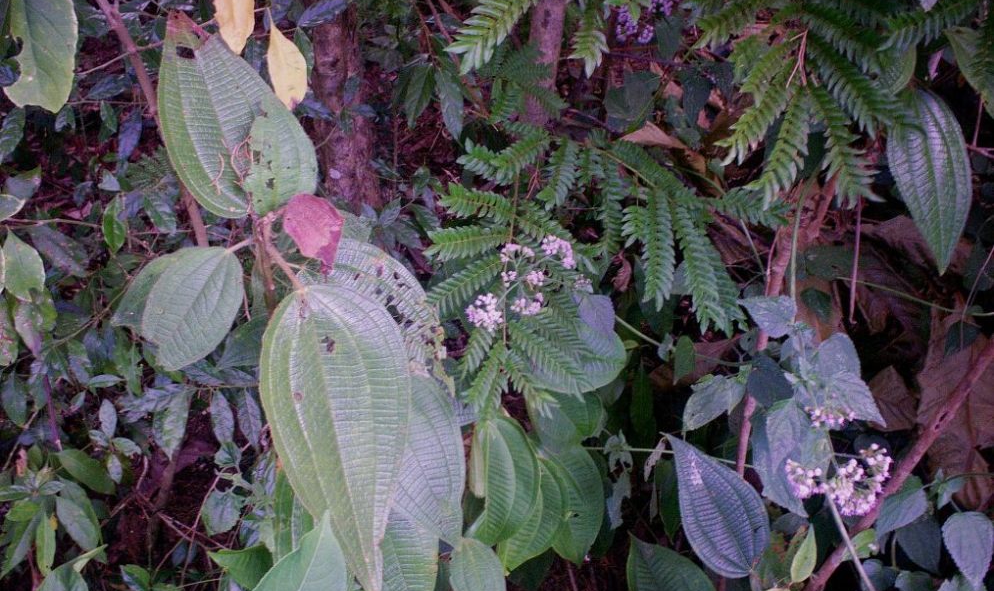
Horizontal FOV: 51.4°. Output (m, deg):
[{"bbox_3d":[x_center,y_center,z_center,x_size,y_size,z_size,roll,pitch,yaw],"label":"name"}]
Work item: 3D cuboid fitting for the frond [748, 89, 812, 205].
[{"bbox_3d":[0.276,-0.143,1.000,0.034,0.028,0.137,17,70,6],"label":"frond"}]

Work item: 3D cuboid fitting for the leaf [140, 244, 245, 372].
[{"bbox_3d":[-0.250,0.011,0.850,0.078,0.107,0.035,27,6,0],"label":"leaf"}]

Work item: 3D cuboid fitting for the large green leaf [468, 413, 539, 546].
[{"bbox_3d":[0.006,0.178,1.000,0.062,0.130,0.035,5,6,-10],"label":"large green leaf"}]

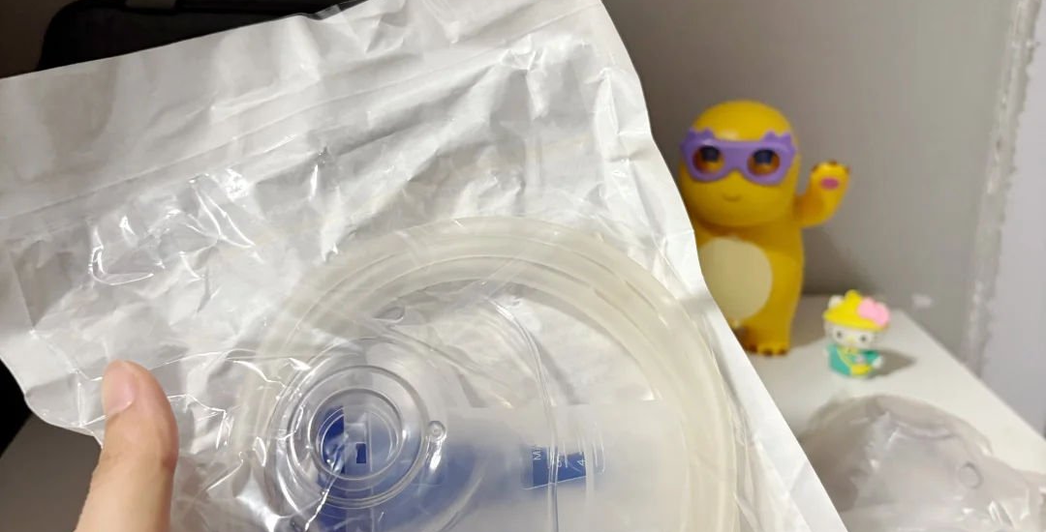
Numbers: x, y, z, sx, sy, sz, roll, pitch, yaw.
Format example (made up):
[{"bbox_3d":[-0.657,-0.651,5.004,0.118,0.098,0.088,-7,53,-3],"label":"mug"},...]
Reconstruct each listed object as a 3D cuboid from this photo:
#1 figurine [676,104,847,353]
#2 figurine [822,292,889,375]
[{"bbox_3d":[0.143,-0.030,0.625,0.100,0.144,0.080,7,21,18],"label":"figurine"},{"bbox_3d":[0.191,0.037,0.593,0.037,0.042,0.030,10,23,25],"label":"figurine"}]

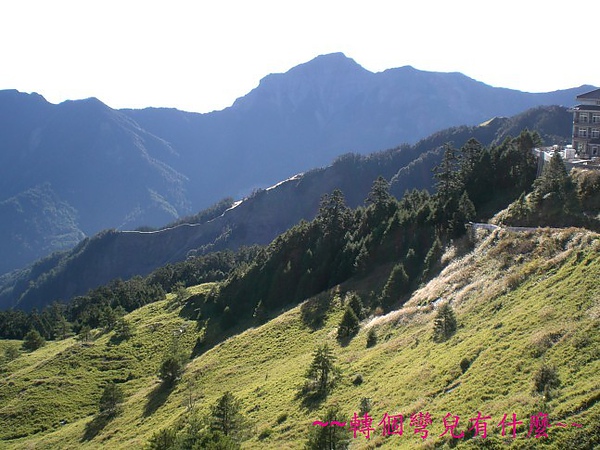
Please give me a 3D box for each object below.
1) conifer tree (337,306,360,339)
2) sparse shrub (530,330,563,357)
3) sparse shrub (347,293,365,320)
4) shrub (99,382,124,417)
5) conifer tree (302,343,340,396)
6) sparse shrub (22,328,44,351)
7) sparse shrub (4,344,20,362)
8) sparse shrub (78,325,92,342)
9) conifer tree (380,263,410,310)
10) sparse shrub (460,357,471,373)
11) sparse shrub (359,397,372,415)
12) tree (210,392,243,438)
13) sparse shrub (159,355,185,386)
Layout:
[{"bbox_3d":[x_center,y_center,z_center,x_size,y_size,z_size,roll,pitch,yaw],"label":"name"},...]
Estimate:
[{"bbox_3d":[6.330,12.730,86.000,3.040,4.180,3.040,0,10,0],"label":"conifer tree"},{"bbox_3d":[20.208,9.715,54.000,2.571,1.918,2.442,0,9,0],"label":"sparse shrub"},{"bbox_3d":[7.920,11.630,94.000,2.517,3.876,2.391,0,9,0],"label":"sparse shrub"},{"bbox_3d":[-25.755,23.842,90.000,3.481,4.506,3.307,0,9,0],"label":"shrub"},{"bbox_3d":[2.220,15.020,68.000,3.844,5.207,3.652,0,9,0],"label":"conifer tree"},{"bbox_3d":[-49.359,21.207,122.000,3.993,3.952,3.794,0,9,0],"label":"sparse shrub"},{"bbox_3d":[-49.321,22.044,113.000,2.690,2.995,2.555,0,9,0],"label":"sparse shrub"},{"bbox_3d":[-46.240,23.390,142.000,2.930,3.880,2.930,0,10,0],"label":"sparse shrub"},{"bbox_3d":[15.660,10.080,108.000,4.770,7.870,4.770,0,10,0],"label":"conifer tree"},{"bbox_3d":[12.060,10.170,48.000,0.710,1.170,0.710,0,10,0],"label":"sparse shrub"},{"bbox_3d":[5.668,15.619,57.000,1.187,1.511,1.128,0,9,0],"label":"sparse shrub"},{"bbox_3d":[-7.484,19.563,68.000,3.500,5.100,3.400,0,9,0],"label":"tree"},{"bbox_3d":[-17.950,20.320,92.000,3.520,4.470,3.520,0,10,0],"label":"sparse shrub"}]

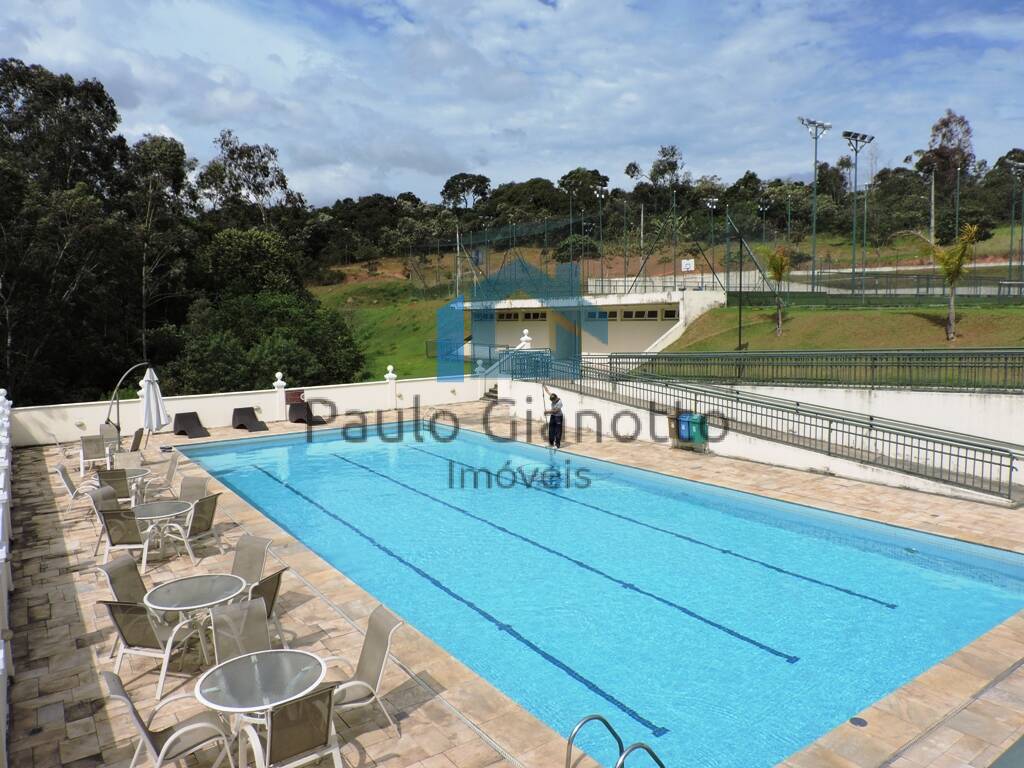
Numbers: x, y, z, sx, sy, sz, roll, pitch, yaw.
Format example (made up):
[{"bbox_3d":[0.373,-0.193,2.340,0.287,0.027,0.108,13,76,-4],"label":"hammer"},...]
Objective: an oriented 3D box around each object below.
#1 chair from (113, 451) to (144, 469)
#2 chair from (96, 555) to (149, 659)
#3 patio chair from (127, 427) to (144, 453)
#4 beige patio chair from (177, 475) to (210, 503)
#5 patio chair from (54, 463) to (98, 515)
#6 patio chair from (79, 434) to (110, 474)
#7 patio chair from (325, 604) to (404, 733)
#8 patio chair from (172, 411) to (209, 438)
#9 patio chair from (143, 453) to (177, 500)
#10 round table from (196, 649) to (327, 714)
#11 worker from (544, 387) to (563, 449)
[{"bbox_3d":[-7.742,1.942,14.308,0.590,0.990,0.740,-3,6,-21],"label":"chair"},{"bbox_3d":[-4.441,2.682,8.570,0.710,1.060,0.600,0,6,8],"label":"chair"},{"bbox_3d":[-9.586,1.631,17.582,0.790,0.970,0.600,-2,6,-7],"label":"patio chair"},{"bbox_3d":[-5.942,2.305,12.842,0.600,1.060,0.710,1,6,19],"label":"beige patio chair"},{"bbox_3d":[-8.300,2.015,13.677,0.740,0.990,0.590,-3,6,-20],"label":"patio chair"},{"bbox_3d":[-10.112,1.708,17.226,0.590,0.990,0.740,-4,6,-27],"label":"patio chair"},{"bbox_3d":[-1.445,2.618,6.361,0.790,0.970,0.600,-4,6,-24],"label":"patio chair"},{"bbox_3d":[-10.096,1.302,22.447,0.640,0.670,1.200,-6,8,-42],"label":"patio chair"},{"bbox_3d":[-7.623,2.104,15.323,0.710,1.060,0.600,-4,6,-26],"label":"patio chair"},{"bbox_3d":[-2.226,3.008,6.440,1.110,0.720,1.110,-1,5,0],"label":"round table"},{"bbox_3d":[1.214,0.962,20.493,0.520,1.780,0.500,-4,7,-38],"label":"worker"}]

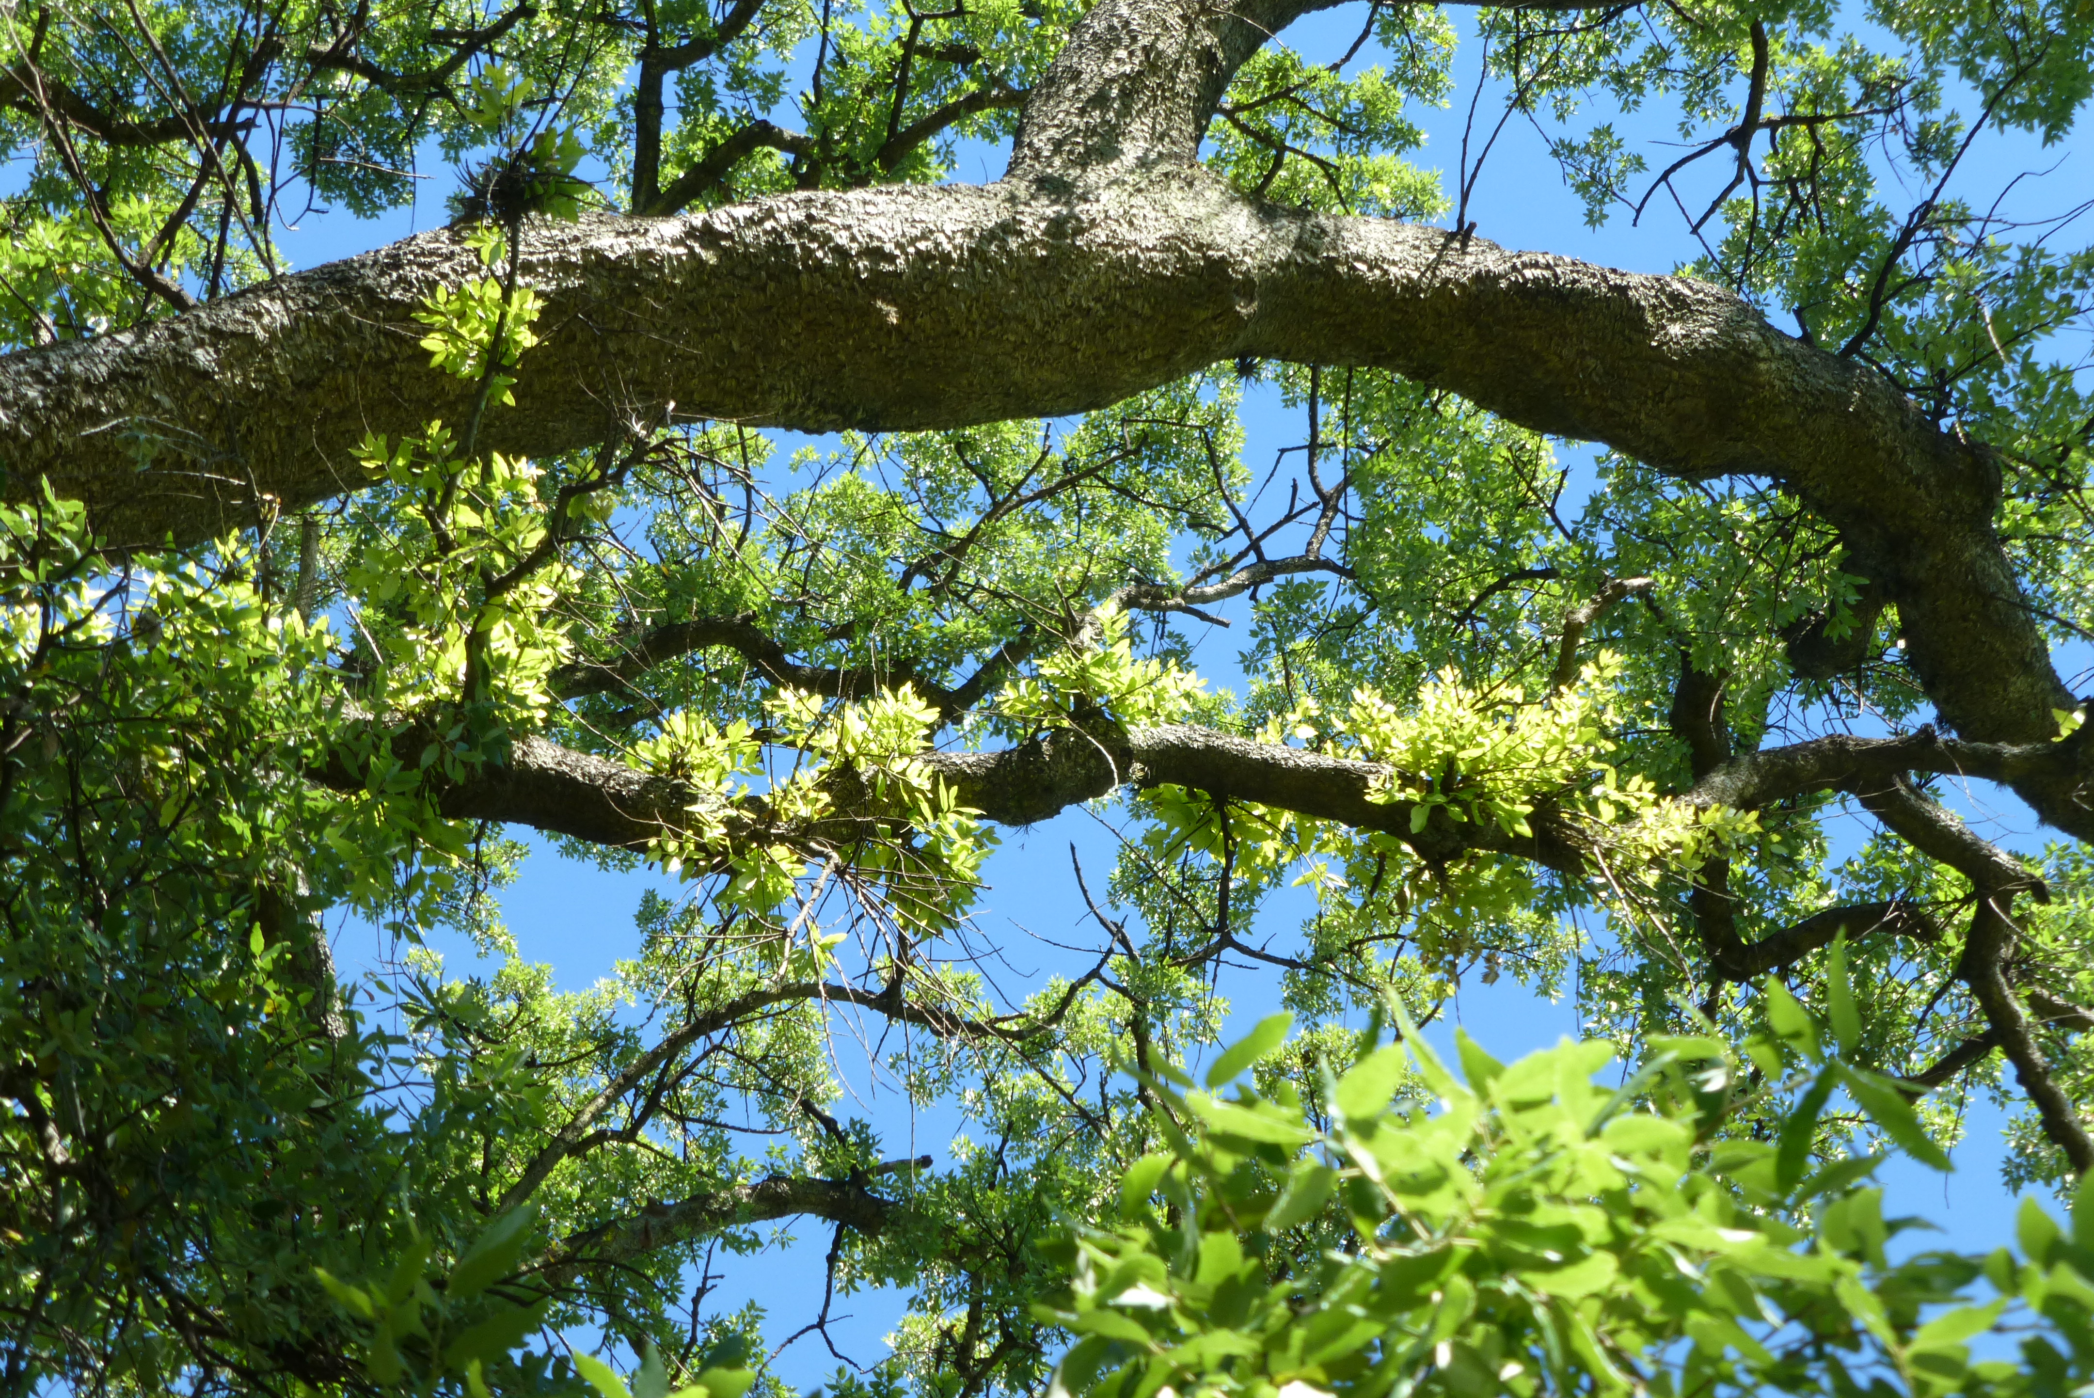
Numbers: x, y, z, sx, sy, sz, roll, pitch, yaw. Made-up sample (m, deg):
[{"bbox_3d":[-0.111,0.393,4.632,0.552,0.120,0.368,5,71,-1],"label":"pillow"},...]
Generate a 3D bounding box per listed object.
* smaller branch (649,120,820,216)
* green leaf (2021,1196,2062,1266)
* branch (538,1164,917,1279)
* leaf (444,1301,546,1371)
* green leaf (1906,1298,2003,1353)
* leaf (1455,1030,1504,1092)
[{"bbox_3d":[-0.685,-1.156,10.500,0.411,0.150,0.122,-27,-83,0],"label":"smaller branch"},{"bbox_3d":[0.624,0.333,3.000,0.024,0.046,0.014,-18,-15,5],"label":"green leaf"},{"bbox_3d":[-0.770,1.258,11.500,0.925,0.190,0.190,-11,-37,0],"label":"branch"},{"bbox_3d":[-0.347,0.399,3.000,0.074,0.014,0.031,-31,-75,-14],"label":"leaf"},{"bbox_3d":[0.493,0.340,2.600,0.054,0.019,0.020,-25,-11,7],"label":"green leaf"},{"bbox_3d":[0.245,0.209,2.700,0.020,0.051,0.020,-30,-6,2],"label":"leaf"}]

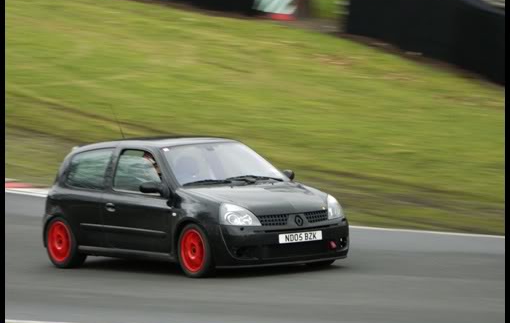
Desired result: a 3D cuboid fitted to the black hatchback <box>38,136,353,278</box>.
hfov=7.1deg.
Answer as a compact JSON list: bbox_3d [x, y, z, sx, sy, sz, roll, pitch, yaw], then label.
[{"bbox_3d":[-0.645,0.425,42.000,1.670,1.370,3.810,-4,3,-35],"label":"black hatchback"}]

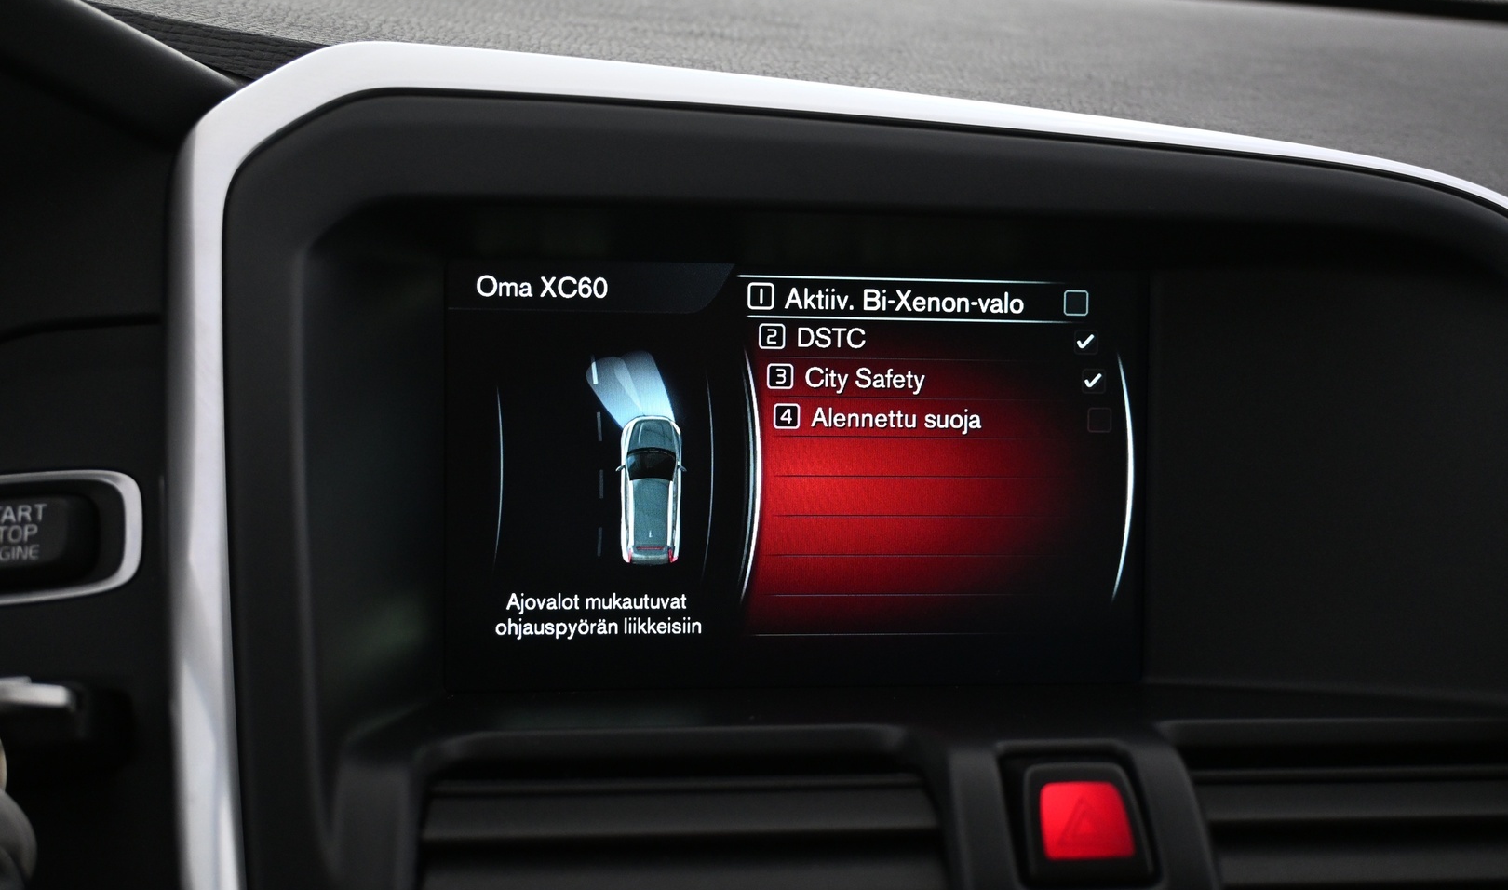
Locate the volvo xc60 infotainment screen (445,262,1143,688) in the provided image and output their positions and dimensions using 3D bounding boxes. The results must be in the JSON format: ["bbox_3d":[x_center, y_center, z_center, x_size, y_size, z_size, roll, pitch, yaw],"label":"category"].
[{"bbox_3d":[0.010,0.007,0.365,0.155,0.093,0.013,0,2,-6],"label":"volvo xc60 infotainment screen"}]

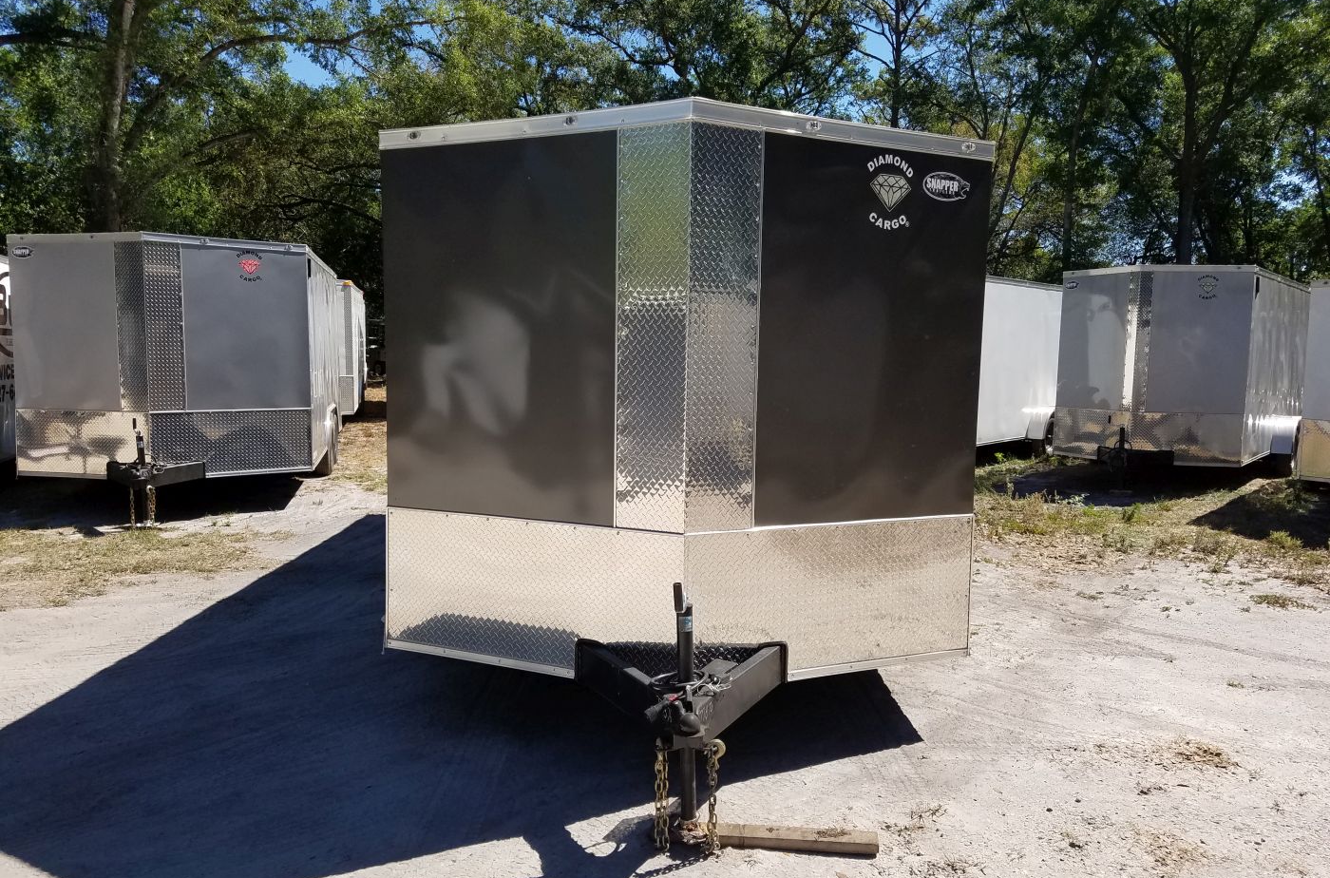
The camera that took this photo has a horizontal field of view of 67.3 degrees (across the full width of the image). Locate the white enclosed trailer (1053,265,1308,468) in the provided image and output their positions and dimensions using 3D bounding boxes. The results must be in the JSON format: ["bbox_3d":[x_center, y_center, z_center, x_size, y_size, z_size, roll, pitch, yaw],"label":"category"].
[{"bbox_3d":[7.059,-0.905,13.601,2.320,2.530,5.967,5,7,39],"label":"white enclosed trailer"}]

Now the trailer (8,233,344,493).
[{"bbox_3d":[-5.181,-0.782,11.153,2.590,2.513,6.233,-1,5,-14],"label":"trailer"}]

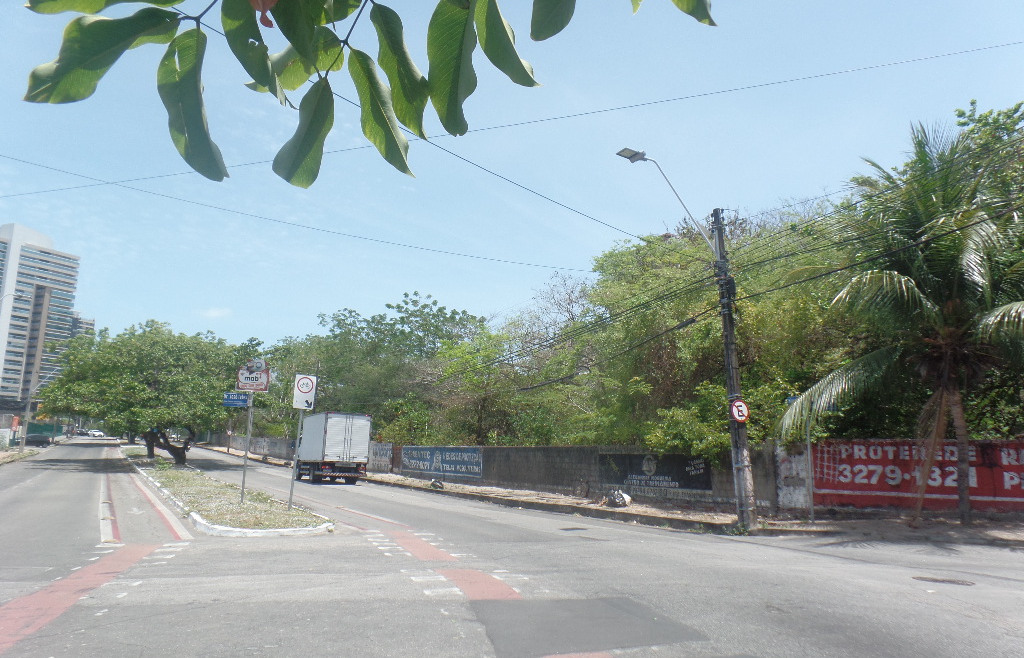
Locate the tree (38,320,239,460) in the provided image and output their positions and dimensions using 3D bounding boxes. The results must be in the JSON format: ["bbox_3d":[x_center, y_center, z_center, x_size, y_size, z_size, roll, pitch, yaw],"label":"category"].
[{"bbox_3d":[-24.497,4.282,45.010,11.963,8.929,11.365,7,-13,-32],"label":"tree"}]

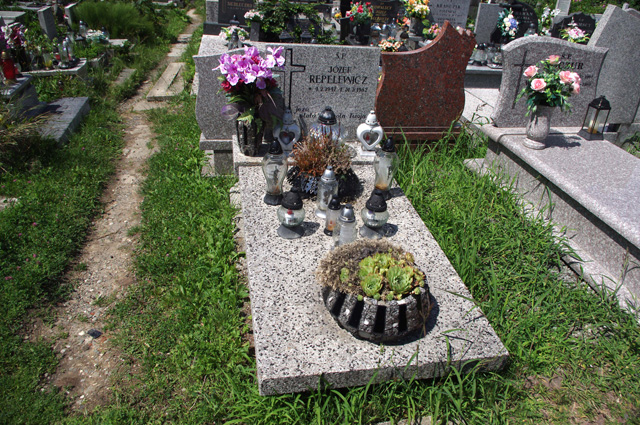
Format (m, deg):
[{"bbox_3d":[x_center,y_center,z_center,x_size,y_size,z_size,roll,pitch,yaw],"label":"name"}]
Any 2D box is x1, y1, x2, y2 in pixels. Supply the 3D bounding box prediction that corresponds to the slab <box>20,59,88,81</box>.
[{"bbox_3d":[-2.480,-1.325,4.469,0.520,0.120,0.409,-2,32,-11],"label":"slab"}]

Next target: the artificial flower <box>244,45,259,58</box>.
[{"bbox_3d":[-0.392,-0.921,2.742,0.083,0.074,0.060,0,32,-8],"label":"artificial flower"}]

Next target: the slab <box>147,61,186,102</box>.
[{"bbox_3d":[-1.506,-1.318,4.840,0.256,0.070,1.188,-1,32,-9],"label":"slab"}]

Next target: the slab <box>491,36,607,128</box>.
[{"bbox_3d":[1.565,-0.893,3.353,0.790,0.560,0.120,-3,30,-15],"label":"slab"}]

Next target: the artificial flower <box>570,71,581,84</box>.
[{"bbox_3d":[1.650,-0.870,3.089,0.075,0.090,0.075,6,24,41],"label":"artificial flower"}]

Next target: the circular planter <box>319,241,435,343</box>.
[{"bbox_3d":[0.215,0.283,1.720,0.395,0.200,0.395,4,32,-3],"label":"circular planter"}]

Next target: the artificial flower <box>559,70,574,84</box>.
[{"bbox_3d":[1.471,-0.805,2.860,0.090,0.080,0.090,-2,31,-12],"label":"artificial flower"}]

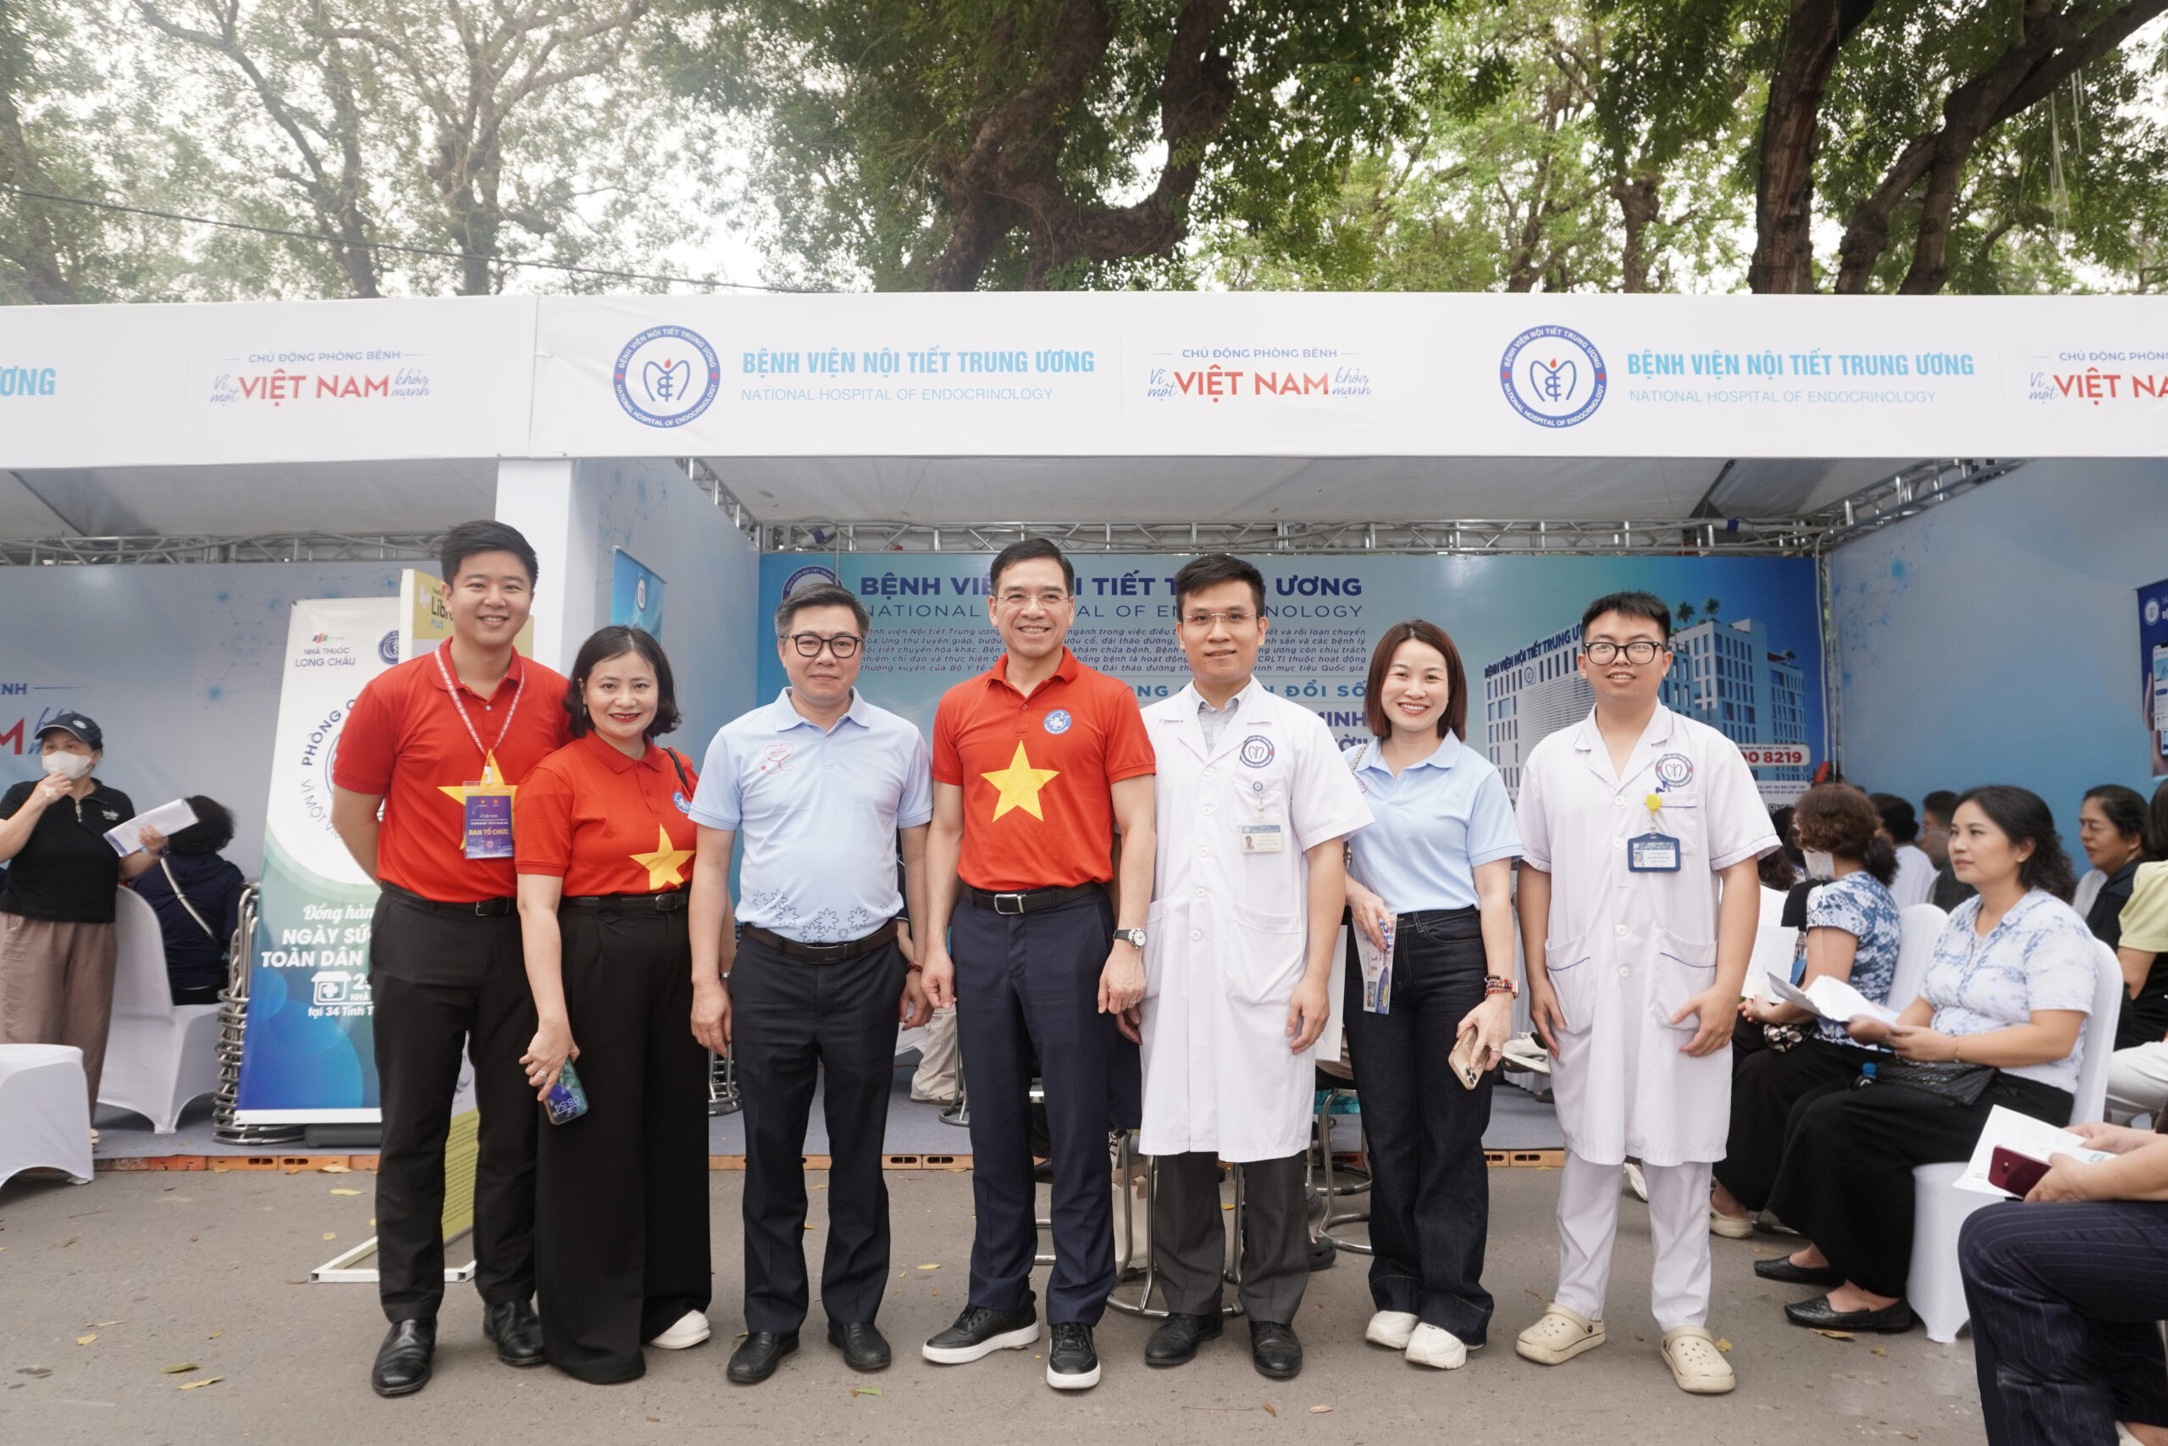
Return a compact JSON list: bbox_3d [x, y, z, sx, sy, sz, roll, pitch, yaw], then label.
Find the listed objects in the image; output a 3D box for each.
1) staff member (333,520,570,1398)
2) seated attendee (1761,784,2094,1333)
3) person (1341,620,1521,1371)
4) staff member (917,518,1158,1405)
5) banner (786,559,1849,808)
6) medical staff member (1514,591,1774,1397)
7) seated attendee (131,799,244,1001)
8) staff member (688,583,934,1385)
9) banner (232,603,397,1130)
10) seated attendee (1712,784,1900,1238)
[{"bbox_3d":[-1.333,0.444,3.153,0.540,1.799,0.350,1,-6,-11],"label":"staff member"},{"bbox_3d":[2.030,0.768,3.520,0.830,1.240,0.560,0,-6,3],"label":"seated attendee"},{"bbox_3d":[0.777,0.559,3.277,0.470,1.595,0.340,-2,-6,21],"label":"person"},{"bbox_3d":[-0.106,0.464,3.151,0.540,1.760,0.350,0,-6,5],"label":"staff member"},{"bbox_3d":[1.030,0.386,7.198,5.350,2.500,0.060,0,-6,-1],"label":"banner"},{"bbox_3d":[1.183,0.525,3.166,0.560,1.641,0.360,-2,-6,17],"label":"medical staff member"},{"bbox_3d":[-3.360,0.901,5.658,0.500,1.240,0.720,-3,-6,23],"label":"seated attendee"},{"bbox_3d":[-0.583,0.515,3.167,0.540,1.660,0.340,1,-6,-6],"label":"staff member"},{"bbox_3d":[-2.560,0.515,5.124,0.800,1.900,0.200,1,-9,8],"label":"banner"},{"bbox_3d":[2.040,0.826,4.238,0.820,1.260,0.520,-2,-6,21],"label":"seated attendee"}]

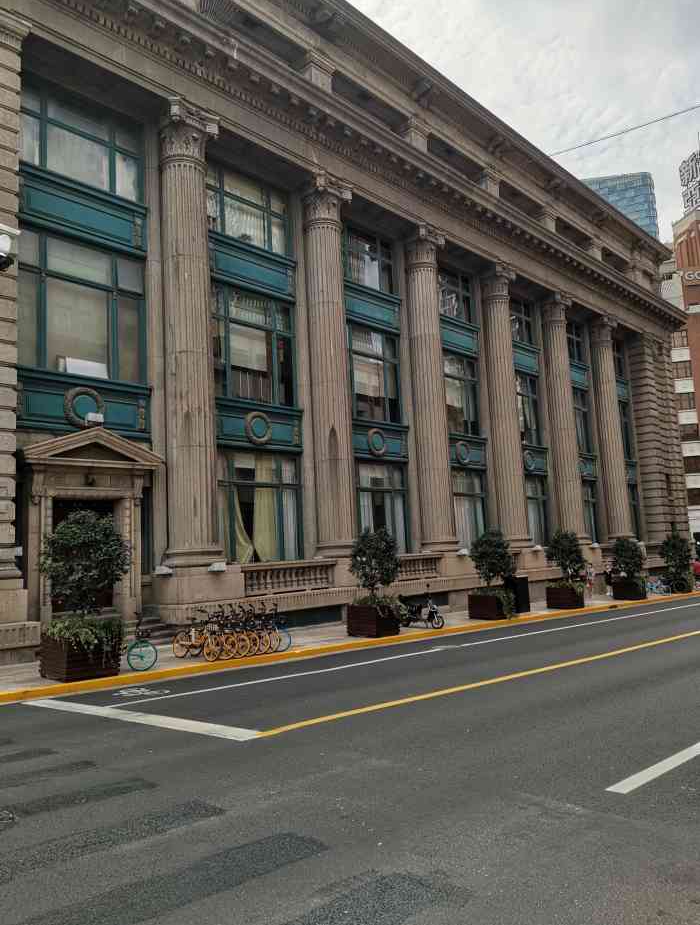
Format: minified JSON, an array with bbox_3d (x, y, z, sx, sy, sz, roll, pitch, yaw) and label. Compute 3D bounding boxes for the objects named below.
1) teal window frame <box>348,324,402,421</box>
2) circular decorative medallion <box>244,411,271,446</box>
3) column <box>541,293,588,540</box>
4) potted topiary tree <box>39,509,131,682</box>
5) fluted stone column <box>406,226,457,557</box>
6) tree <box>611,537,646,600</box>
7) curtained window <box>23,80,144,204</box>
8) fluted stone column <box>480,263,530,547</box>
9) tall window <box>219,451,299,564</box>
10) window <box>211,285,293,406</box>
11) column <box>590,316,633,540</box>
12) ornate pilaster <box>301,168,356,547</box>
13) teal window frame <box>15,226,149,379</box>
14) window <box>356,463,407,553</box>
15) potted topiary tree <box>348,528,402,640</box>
[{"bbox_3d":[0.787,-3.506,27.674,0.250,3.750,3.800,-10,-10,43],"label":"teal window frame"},{"bbox_3d":[-2.972,-1.100,22.635,0.162,1.079,1.090,-9,-10,43],"label":"circular decorative medallion"},{"bbox_3d":[11.337,-2.323,37.124,1.624,13.253,1.653,-9,-10,43],"label":"column"},{"bbox_3d":[-4.776,2.323,12.567,1.392,2.887,1.392,-9,-10,43],"label":"potted topiary tree"},{"bbox_3d":[3.319,-3.012,28.770,1.624,13.253,1.653,-2,-7,0],"label":"fluted stone column"},{"bbox_3d":[13.214,5.021,33.534,1.218,2.804,1.218,-9,-10,43],"label":"tree"},{"bbox_3d":[-7.638,-9.104,19.822,0.250,2.450,3.950,-10,-10,43],"label":"curtained window"},{"bbox_3d":[7.319,-2.732,33.242,1.650,13.400,1.650,-10,-10,43],"label":"fluted stone column"},{"bbox_3d":[-3.002,1.373,22.419,0.232,3.480,3.886,-9,-10,43],"label":"tall window"},{"bbox_3d":[-3.305,-3.877,23.431,0.250,3.750,3.900,-10,-10,43],"label":"window"},{"bbox_3d":[15.347,-1.978,41.301,1.624,13.253,1.653,-9,-10,43],"label":"column"},{"bbox_3d":[-0.691,-3.357,24.593,1.624,13.253,1.653,-2,-7,0],"label":"ornate pilaster"},{"bbox_3d":[-7.397,-4.229,19.185,0.250,3.750,3.950,-10,-10,43],"label":"teal window frame"},{"bbox_3d":[1.007,1.718,26.596,0.232,3.480,3.886,-9,-10,43],"label":"window"},{"bbox_3d":[0.646,3.240,19.046,1.250,2.820,1.250,-10,-10,43],"label":"potted topiary tree"}]

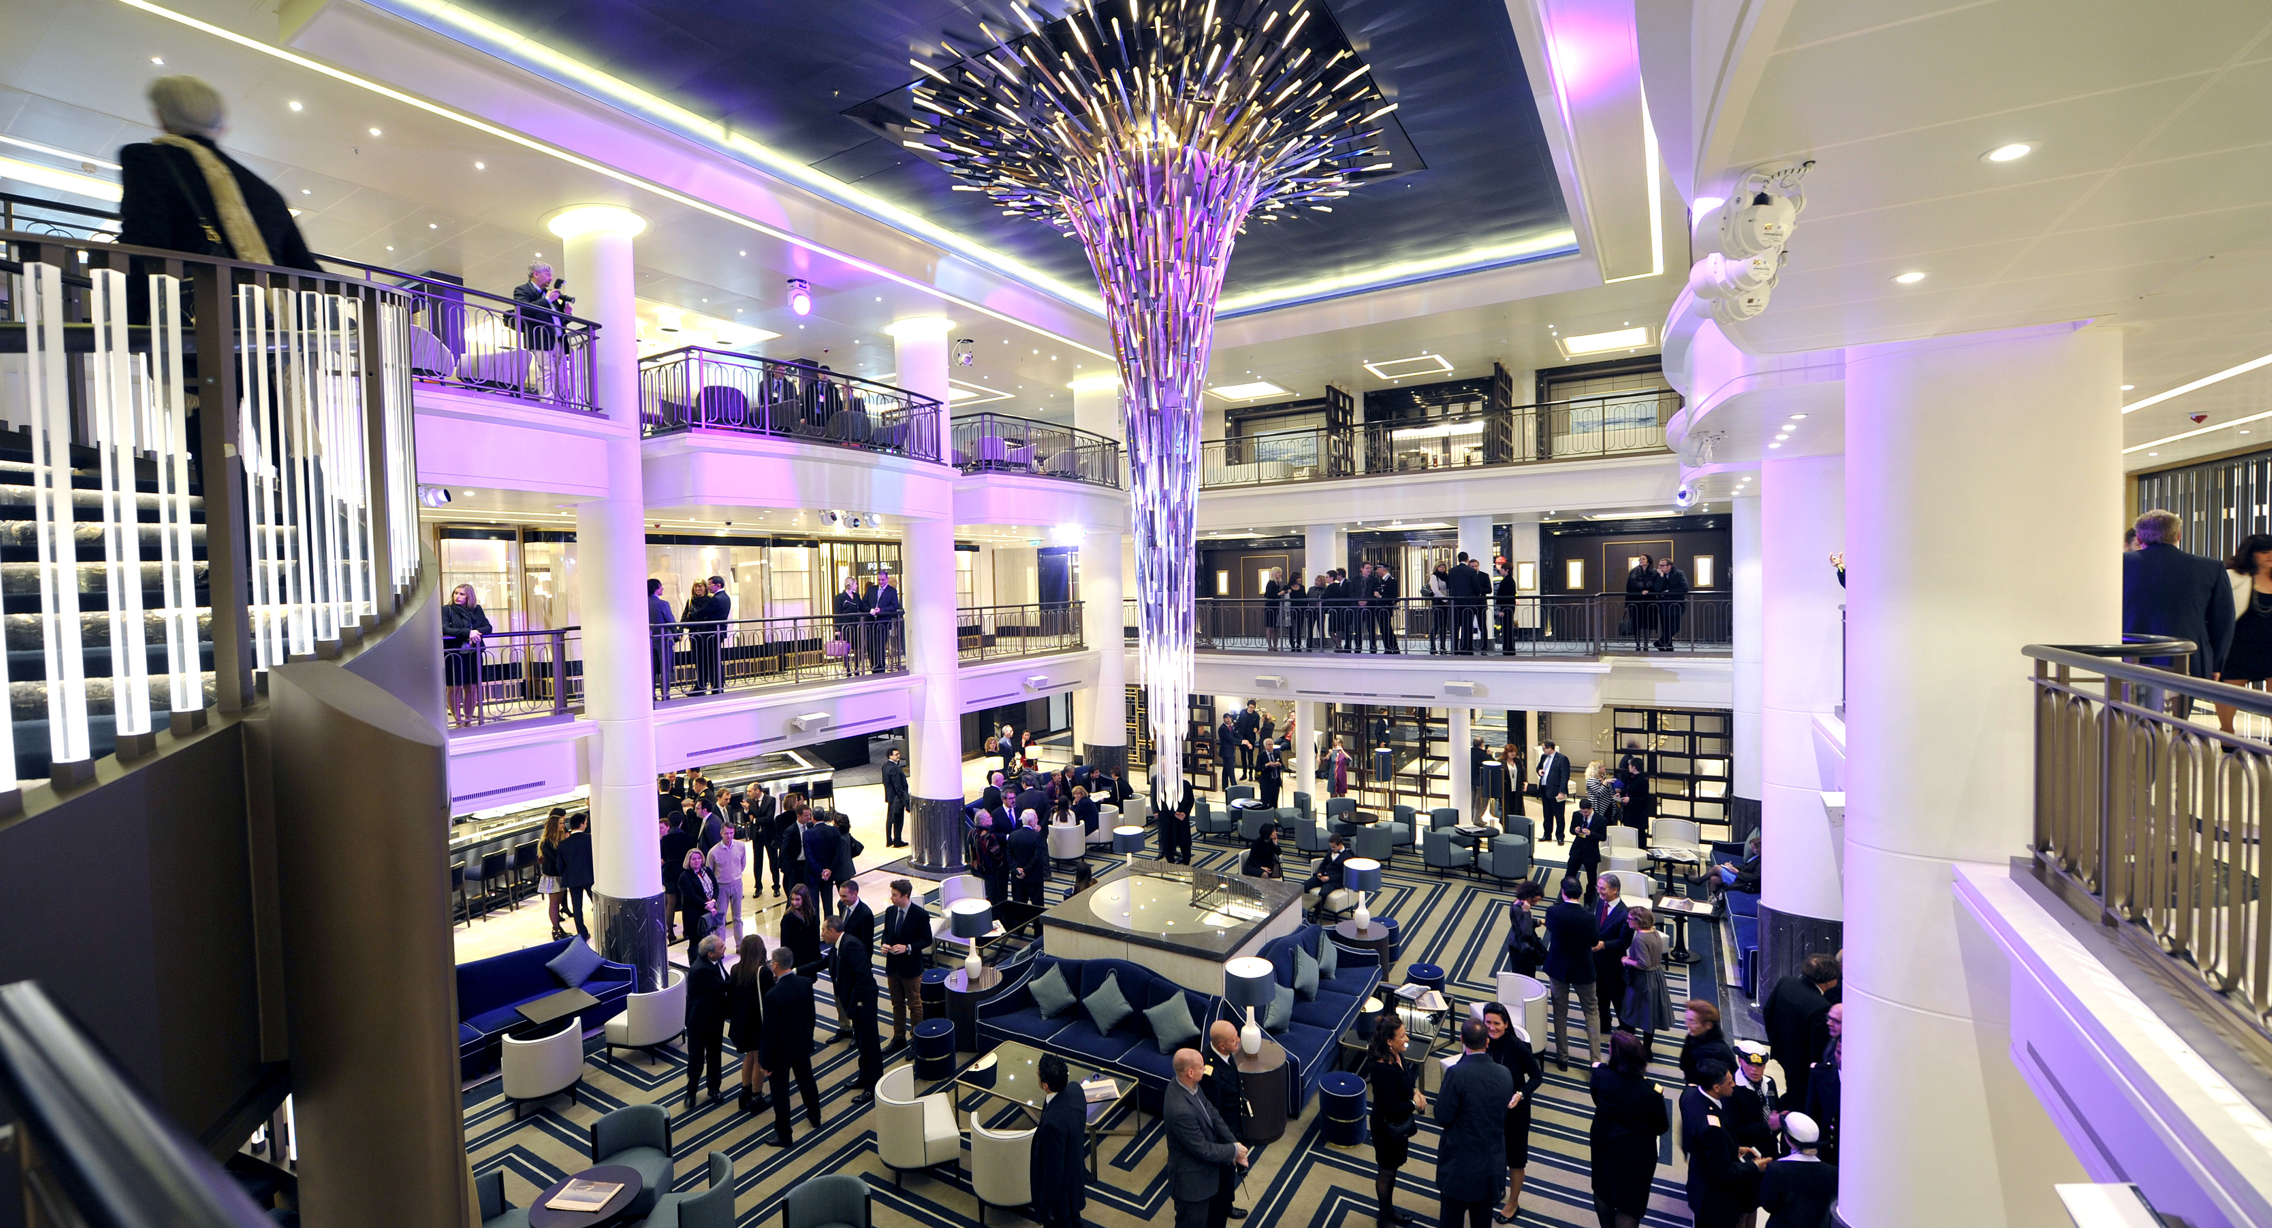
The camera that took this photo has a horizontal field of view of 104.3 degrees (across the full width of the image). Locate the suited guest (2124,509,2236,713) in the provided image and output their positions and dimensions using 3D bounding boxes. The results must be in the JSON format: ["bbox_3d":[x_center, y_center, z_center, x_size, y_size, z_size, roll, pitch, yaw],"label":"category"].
[{"bbox_3d":[6.389,0.229,5.520,0.340,1.780,0.560,-3,3,-44],"label":"suited guest"}]

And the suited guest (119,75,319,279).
[{"bbox_3d":[-3.493,-1.107,3.281,0.360,1.740,0.540,0,2,35],"label":"suited guest"}]

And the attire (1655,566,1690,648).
[{"bbox_3d":[9.591,-0.093,15.774,0.550,1.480,0.520,-3,3,-41],"label":"attire"}]

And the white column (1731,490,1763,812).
[{"bbox_3d":[10.071,0.863,13.989,0.980,5.450,0.980,0,2,32],"label":"white column"}]

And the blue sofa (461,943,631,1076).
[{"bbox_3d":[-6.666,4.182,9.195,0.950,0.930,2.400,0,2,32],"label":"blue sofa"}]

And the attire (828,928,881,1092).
[{"bbox_3d":[-2.694,3.796,8.406,0.620,1.500,0.500,-3,2,-30],"label":"attire"}]

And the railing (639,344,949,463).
[{"bbox_3d":[-5.029,-3.024,13.757,1.780,1.100,4.650,0,2,32],"label":"railing"}]

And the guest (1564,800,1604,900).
[{"bbox_3d":[6.382,3.425,12.682,0.550,1.600,0.500,0,3,42],"label":"guest"}]

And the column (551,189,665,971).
[{"bbox_3d":[-6.265,-0.075,10.761,1.050,9.250,0.650,0,2,32],"label":"column"}]

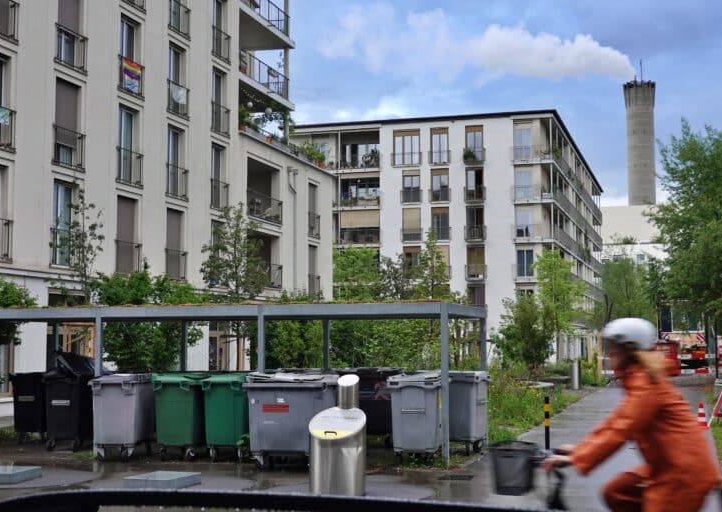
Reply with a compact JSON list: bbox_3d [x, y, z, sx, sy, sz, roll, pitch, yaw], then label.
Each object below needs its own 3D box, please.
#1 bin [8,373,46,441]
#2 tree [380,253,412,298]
[{"bbox_3d":[-5.672,2.733,17.828,0.770,1.250,1.200,-2,-5,16],"label":"bin"},{"bbox_3d":[1.279,2.442,36.930,1.600,5.090,1.600,-2,-5,18],"label":"tree"}]

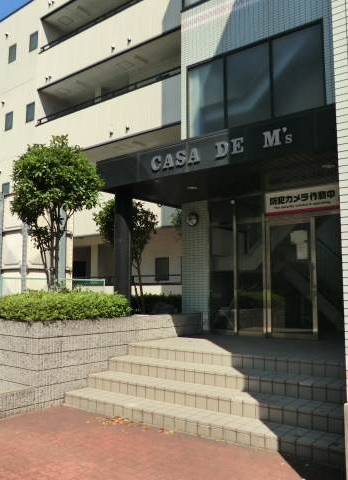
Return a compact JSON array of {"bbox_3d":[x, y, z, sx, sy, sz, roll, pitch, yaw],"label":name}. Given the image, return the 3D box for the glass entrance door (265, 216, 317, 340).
[{"bbox_3d":[1.959,0.627,7.525,0.920,2.085,0.080,-5,-9,37],"label":"glass entrance door"}]

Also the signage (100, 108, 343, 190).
[{"bbox_3d":[0.434,-1.208,6.123,4.280,0.490,0.180,-5,-9,37],"label":"signage"}]

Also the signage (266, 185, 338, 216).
[{"bbox_3d":[2.126,-0.670,7.471,1.270,0.380,0.060,-5,-9,37],"label":"signage"}]

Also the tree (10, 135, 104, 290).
[{"bbox_3d":[-1.835,-0.264,6.850,1.360,2.790,1.340,-5,-9,37],"label":"tree"}]

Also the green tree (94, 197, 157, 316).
[{"bbox_3d":[-0.915,0.333,8.255,1.160,2.030,1.130,0,-7,0],"label":"green tree"}]

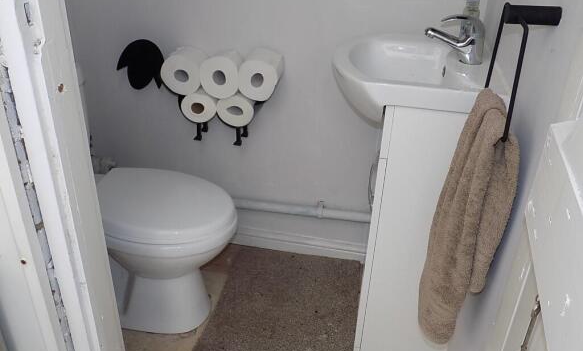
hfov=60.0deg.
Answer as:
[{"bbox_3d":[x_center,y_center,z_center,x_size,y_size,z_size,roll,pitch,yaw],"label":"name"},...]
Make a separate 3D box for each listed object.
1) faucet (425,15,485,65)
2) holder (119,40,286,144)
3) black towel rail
[{"bbox_3d":[0.379,-0.316,1.163,0.145,0.112,0.054,8,28,10],"label":"faucet"},{"bbox_3d":[-0.318,-0.257,1.628,0.585,0.307,0.119,8,28,10],"label":"holder"},{"bbox_3d":[0.342,-0.165,0.741,0.079,0.170,0.232,8,28,10],"label":"black towel rail"}]

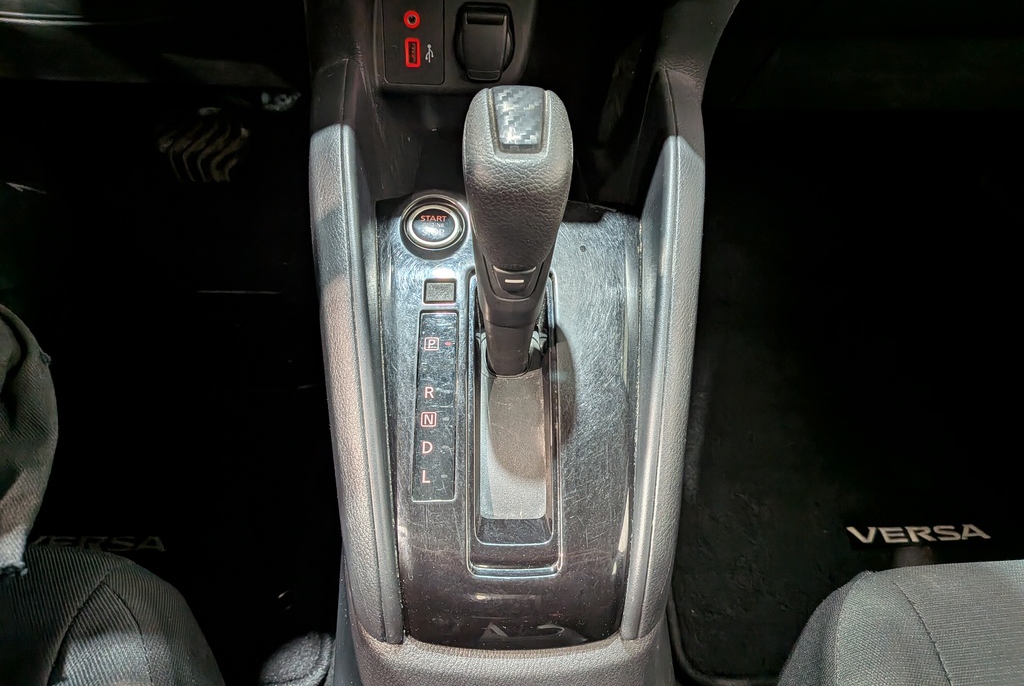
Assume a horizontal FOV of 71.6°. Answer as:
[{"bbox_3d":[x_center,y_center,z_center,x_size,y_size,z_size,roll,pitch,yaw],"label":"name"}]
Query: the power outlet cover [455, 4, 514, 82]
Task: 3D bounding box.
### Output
[{"bbox_3d":[-0.018,-0.193,0.458,0.038,0.046,0.013,0,20,0],"label":"power outlet cover"}]

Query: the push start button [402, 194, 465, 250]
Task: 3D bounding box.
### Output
[{"bbox_3d":[-0.049,-0.075,0.445,0.039,0.012,0.039,0,73,0],"label":"push start button"}]

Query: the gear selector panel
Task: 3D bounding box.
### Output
[{"bbox_3d":[-0.043,0.036,0.413,0.024,0.006,0.111,0,73,0],"label":"gear selector panel"}]

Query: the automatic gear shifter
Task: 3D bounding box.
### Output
[{"bbox_3d":[0.003,-0.055,0.390,0.051,0.158,0.056,0,47,0],"label":"automatic gear shifter"}]

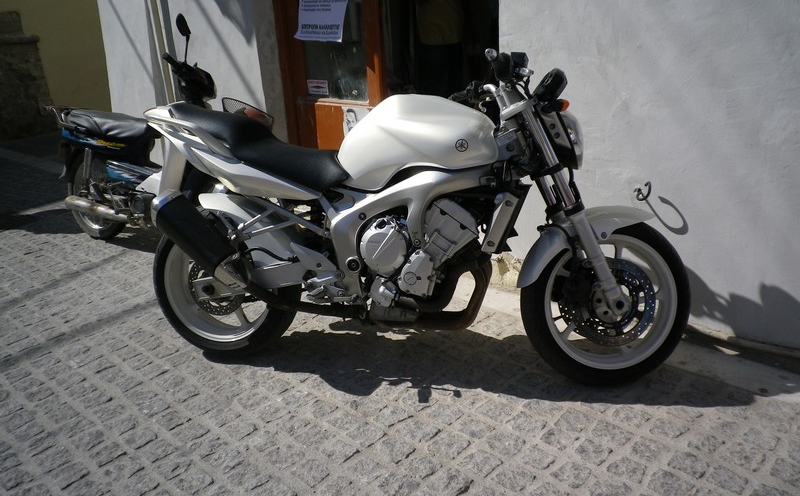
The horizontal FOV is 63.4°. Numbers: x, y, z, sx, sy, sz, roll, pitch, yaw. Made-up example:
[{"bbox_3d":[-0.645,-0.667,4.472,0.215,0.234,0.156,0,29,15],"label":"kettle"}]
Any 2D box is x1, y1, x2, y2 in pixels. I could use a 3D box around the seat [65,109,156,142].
[{"bbox_3d":[-1.780,-0.767,4.025,0.670,0.160,0.230,10,15,22],"label":"seat"}]

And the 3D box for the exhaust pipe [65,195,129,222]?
[{"bbox_3d":[-1.873,-0.239,3.990,0.490,0.095,0.095,13,16,21],"label":"exhaust pipe"}]

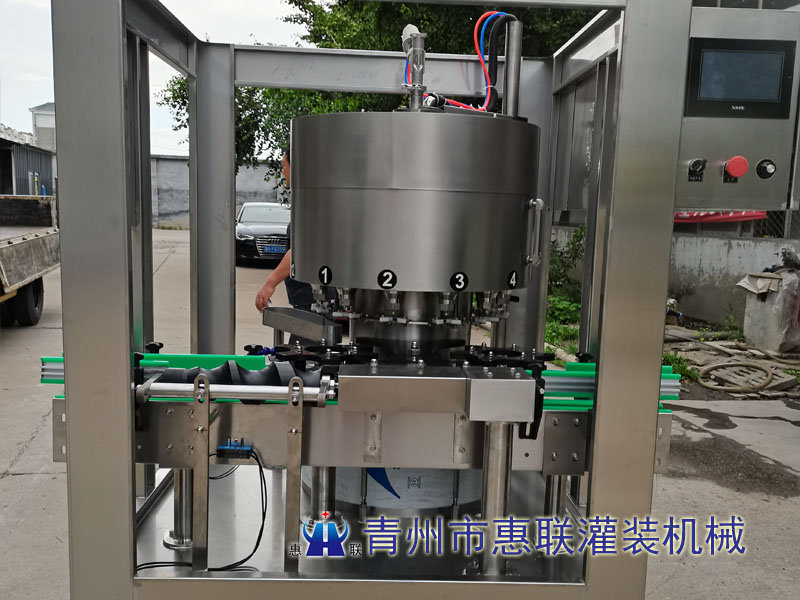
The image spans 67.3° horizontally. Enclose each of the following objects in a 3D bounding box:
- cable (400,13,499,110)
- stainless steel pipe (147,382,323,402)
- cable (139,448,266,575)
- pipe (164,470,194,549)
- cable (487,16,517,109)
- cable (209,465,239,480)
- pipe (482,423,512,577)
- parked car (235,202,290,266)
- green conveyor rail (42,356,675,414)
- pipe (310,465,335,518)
[{"bbox_3d":[0.127,-0.586,1.479,0.212,0.235,0.090,1,8,-3],"label":"cable"},{"bbox_3d":[-0.320,0.181,1.174,0.340,0.028,0.028,2,8,-3],"label":"stainless steel pipe"},{"bbox_3d":[-0.400,0.430,1.226,0.261,0.226,0.090,1,8,-3],"label":"cable"},{"bbox_3d":[-0.472,0.434,1.316,0.094,0.187,0.094,1,8,-3],"label":"pipe"},{"bbox_3d":[0.255,-0.583,1.486,0.077,0.231,0.050,1,8,-3],"label":"cable"},{"bbox_3d":[-0.382,0.372,1.300,0.068,0.039,0.050,1,8,-3],"label":"cable"},{"bbox_3d":[0.201,0.400,1.230,0.047,0.319,0.047,1,8,-3],"label":"pipe"},{"bbox_3d":[-3.283,-1.773,15.511,1.870,1.460,5.000,0,8,-13],"label":"parked car"},{"bbox_3d":[-0.068,0.173,1.331,1.348,0.096,0.140,1,8,-3],"label":"green conveyor rail"},{"bbox_3d":[-0.178,0.447,1.423,0.060,0.140,0.060,1,8,-3],"label":"pipe"}]

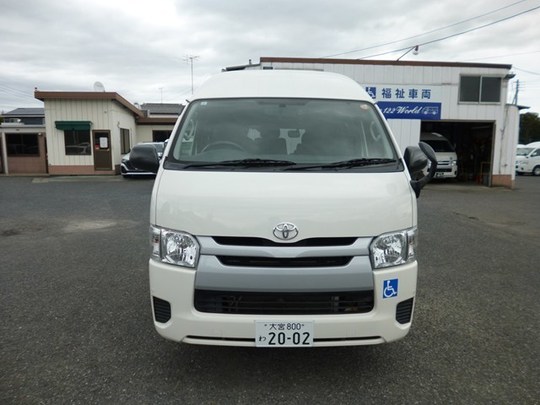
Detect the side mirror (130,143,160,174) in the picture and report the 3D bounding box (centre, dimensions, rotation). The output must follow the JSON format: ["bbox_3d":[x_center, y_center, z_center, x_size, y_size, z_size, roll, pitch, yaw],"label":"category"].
[{"bbox_3d":[-0.879,-0.318,2.691,0.230,0.240,0.150,1,8,2],"label":"side mirror"}]

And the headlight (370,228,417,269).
[{"bbox_3d":[0.757,0.286,2.303,0.360,0.220,0.300,1,8,2],"label":"headlight"}]

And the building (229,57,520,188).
[{"bbox_3d":[3.757,-3.757,18.934,11.400,5.000,9.000,1,8,-1],"label":"building"}]

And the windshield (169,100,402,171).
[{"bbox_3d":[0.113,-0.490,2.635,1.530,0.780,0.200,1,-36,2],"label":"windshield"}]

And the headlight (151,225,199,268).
[{"bbox_3d":[-0.582,0.263,2.355,0.360,0.220,0.300,1,8,2],"label":"headlight"}]

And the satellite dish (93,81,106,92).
[{"bbox_3d":[-8.274,-5.576,18.200,0.560,0.600,0.400,4,9,24],"label":"satellite dish"}]

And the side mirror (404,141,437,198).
[{"bbox_3d":[1.052,-0.223,2.572,0.230,0.400,0.250,1,8,2],"label":"side mirror"}]

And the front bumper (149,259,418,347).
[{"bbox_3d":[0.082,0.607,2.335,1.690,0.450,0.480,1,8,2],"label":"front bumper"}]

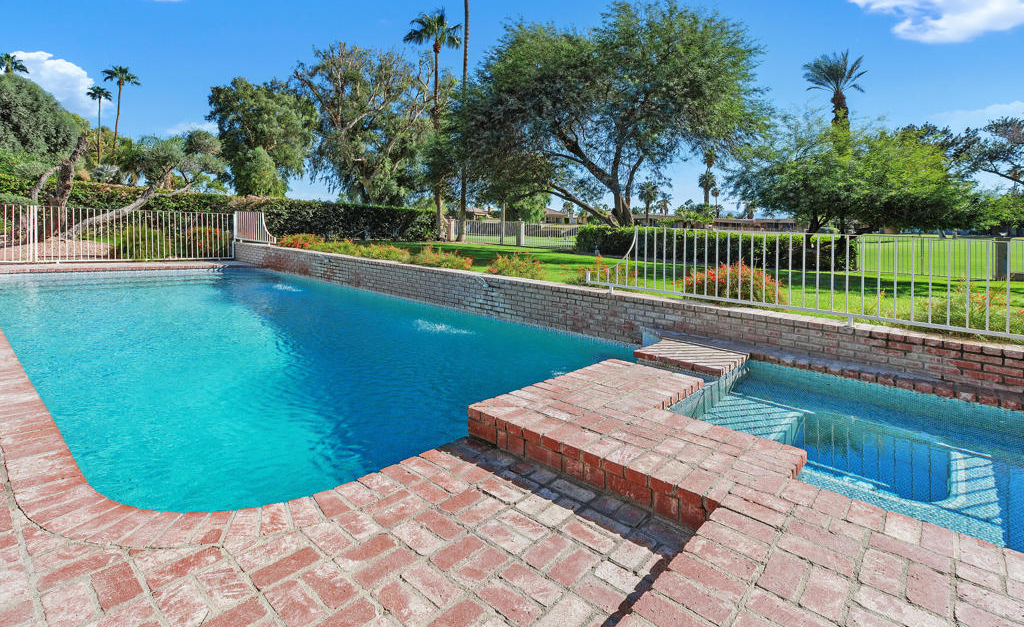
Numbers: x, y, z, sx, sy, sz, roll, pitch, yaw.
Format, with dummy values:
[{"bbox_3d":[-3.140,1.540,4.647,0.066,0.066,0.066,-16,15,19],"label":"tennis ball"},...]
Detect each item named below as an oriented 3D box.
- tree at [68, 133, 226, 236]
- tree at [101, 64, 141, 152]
[{"bbox_3d":[-11.082,-3.858,13.761,4.320,3.080,3.030,-6,11,-38],"label":"tree"},{"bbox_3d":[-36.033,-15.440,41.940,2.730,13.660,2.730,-6,12,-39],"label":"tree"}]

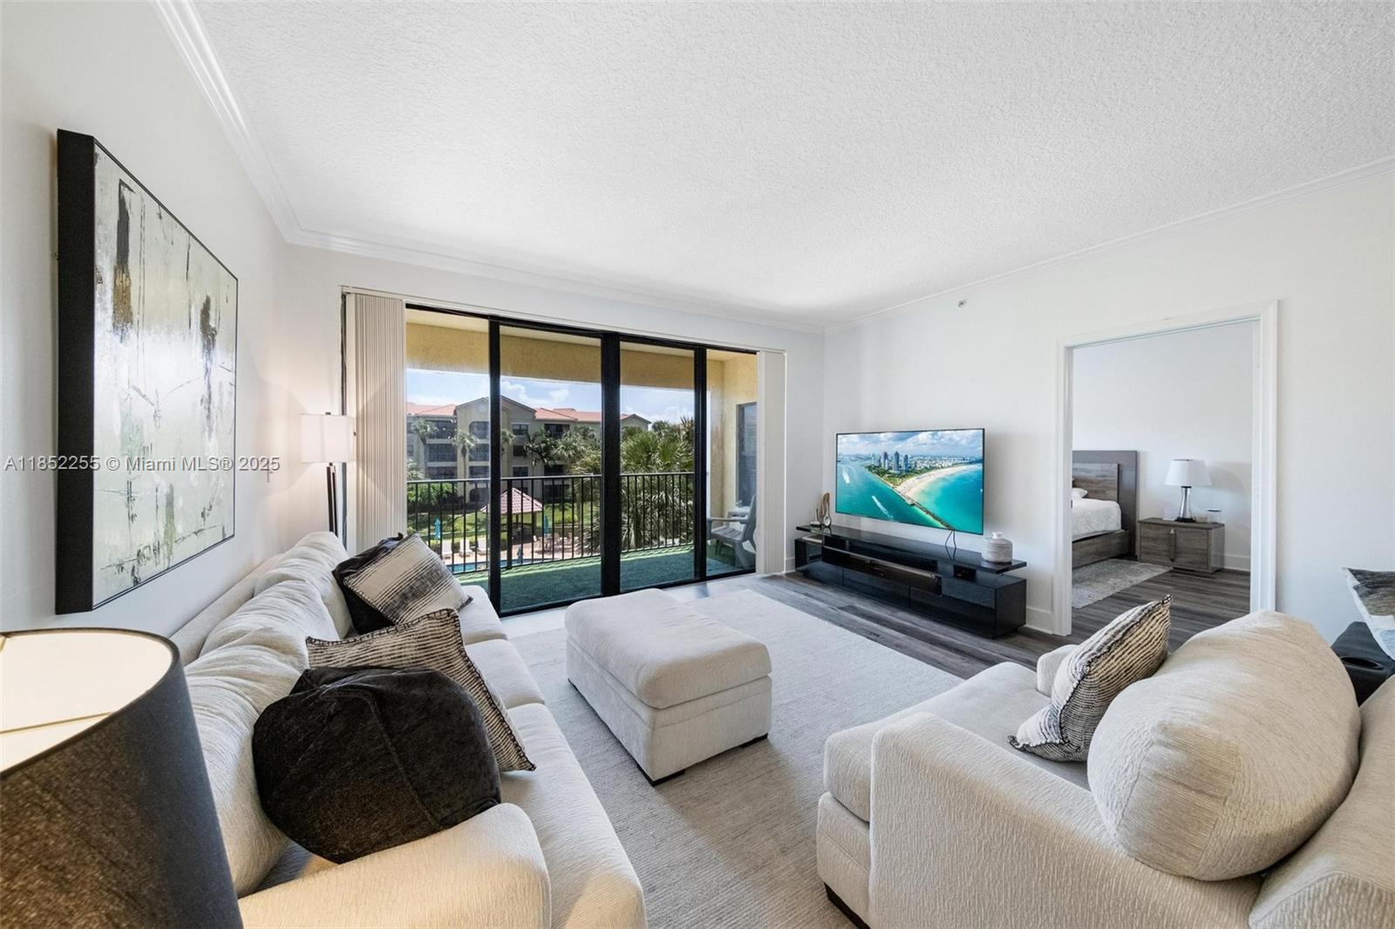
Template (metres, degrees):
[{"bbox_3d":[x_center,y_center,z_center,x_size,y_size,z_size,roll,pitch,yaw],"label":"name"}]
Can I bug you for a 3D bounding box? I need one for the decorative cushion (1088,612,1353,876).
[{"bbox_3d":[1.180,0.599,1.043,0.740,0.480,0.290,-1,18,-31],"label":"decorative cushion"}]

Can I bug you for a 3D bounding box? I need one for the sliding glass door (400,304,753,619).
[{"bbox_3d":[-0.745,-0.005,4.196,3.300,2.360,0.130,-1,2,-31],"label":"sliding glass door"}]

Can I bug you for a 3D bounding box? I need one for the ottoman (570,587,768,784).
[{"bbox_3d":[-0.198,1.010,2.418,0.650,0.470,1.070,-1,2,-31],"label":"ottoman"}]

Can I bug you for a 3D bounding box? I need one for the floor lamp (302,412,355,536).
[{"bbox_3d":[-2.152,0.464,2.706,0.260,1.540,0.260,-1,2,-31],"label":"floor lamp"}]

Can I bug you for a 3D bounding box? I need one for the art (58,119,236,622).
[{"bbox_3d":[-1.618,-0.216,1.431,0.050,1.040,0.970,-1,2,-31],"label":"art"}]

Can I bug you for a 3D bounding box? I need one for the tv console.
[{"bbox_3d":[1.714,0.943,4.141,0.460,0.470,1.980,-1,2,-31],"label":"tv console"}]

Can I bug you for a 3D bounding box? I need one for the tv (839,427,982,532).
[{"bbox_3d":[1.869,0.115,4.270,0.060,0.830,1.480,-1,2,-31],"label":"tv"}]

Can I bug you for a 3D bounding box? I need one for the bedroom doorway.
[{"bbox_3d":[2.855,0.176,2.905,0.140,2.100,0.980,-1,2,-31],"label":"bedroom doorway"}]

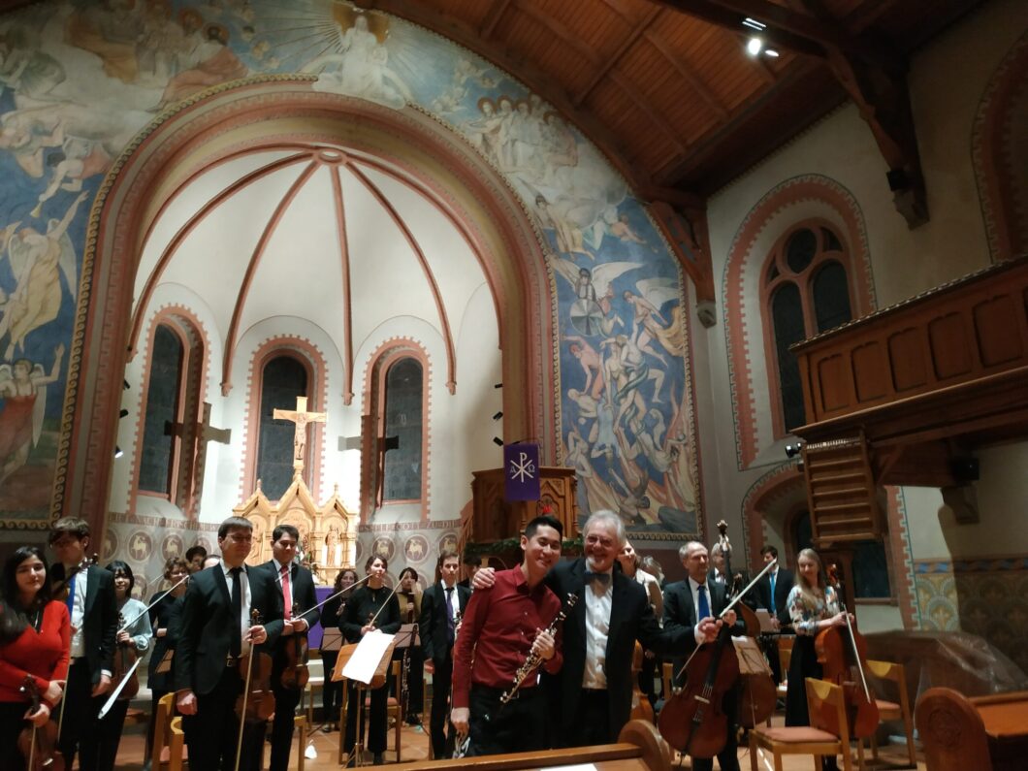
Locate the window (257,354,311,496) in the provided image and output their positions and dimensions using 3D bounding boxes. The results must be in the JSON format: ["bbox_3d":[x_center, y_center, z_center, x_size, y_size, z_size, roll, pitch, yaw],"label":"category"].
[{"bbox_3d":[-4.314,0.776,13.316,0.830,2.770,0.200,7,-17,-25],"label":"window"}]

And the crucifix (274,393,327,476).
[{"bbox_3d":[-3.472,0.812,11.593,0.855,1.290,0.180,7,-17,-25],"label":"crucifix"}]

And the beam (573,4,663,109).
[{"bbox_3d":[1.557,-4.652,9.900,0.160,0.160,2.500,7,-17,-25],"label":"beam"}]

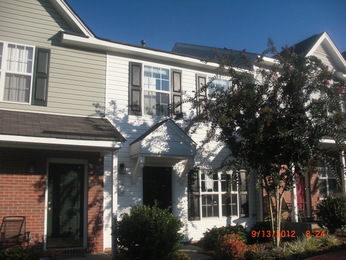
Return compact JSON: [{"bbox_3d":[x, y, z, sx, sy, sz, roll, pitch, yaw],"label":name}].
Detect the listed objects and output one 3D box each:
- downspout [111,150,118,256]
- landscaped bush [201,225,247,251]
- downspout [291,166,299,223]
[{"bbox_3d":[-1.329,1.703,8.320,0.110,2.400,0.110,4,-10,-30],"label":"downspout"},{"bbox_3d":[1.450,3.006,10.042,1.120,0.580,0.980,4,-10,-30],"label":"landscaped bush"},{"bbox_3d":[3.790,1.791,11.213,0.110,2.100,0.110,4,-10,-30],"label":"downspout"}]

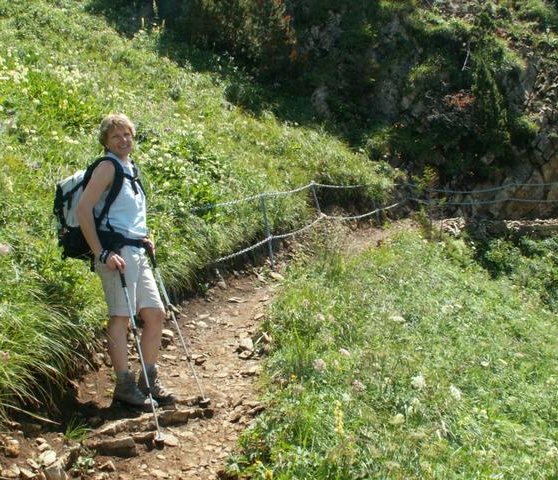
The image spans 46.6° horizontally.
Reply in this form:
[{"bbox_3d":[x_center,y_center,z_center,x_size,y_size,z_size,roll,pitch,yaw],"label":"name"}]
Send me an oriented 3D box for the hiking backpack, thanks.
[{"bbox_3d":[-0.995,-0.170,3.580,0.400,0.540,0.320,-1,8,9],"label":"hiking backpack"}]

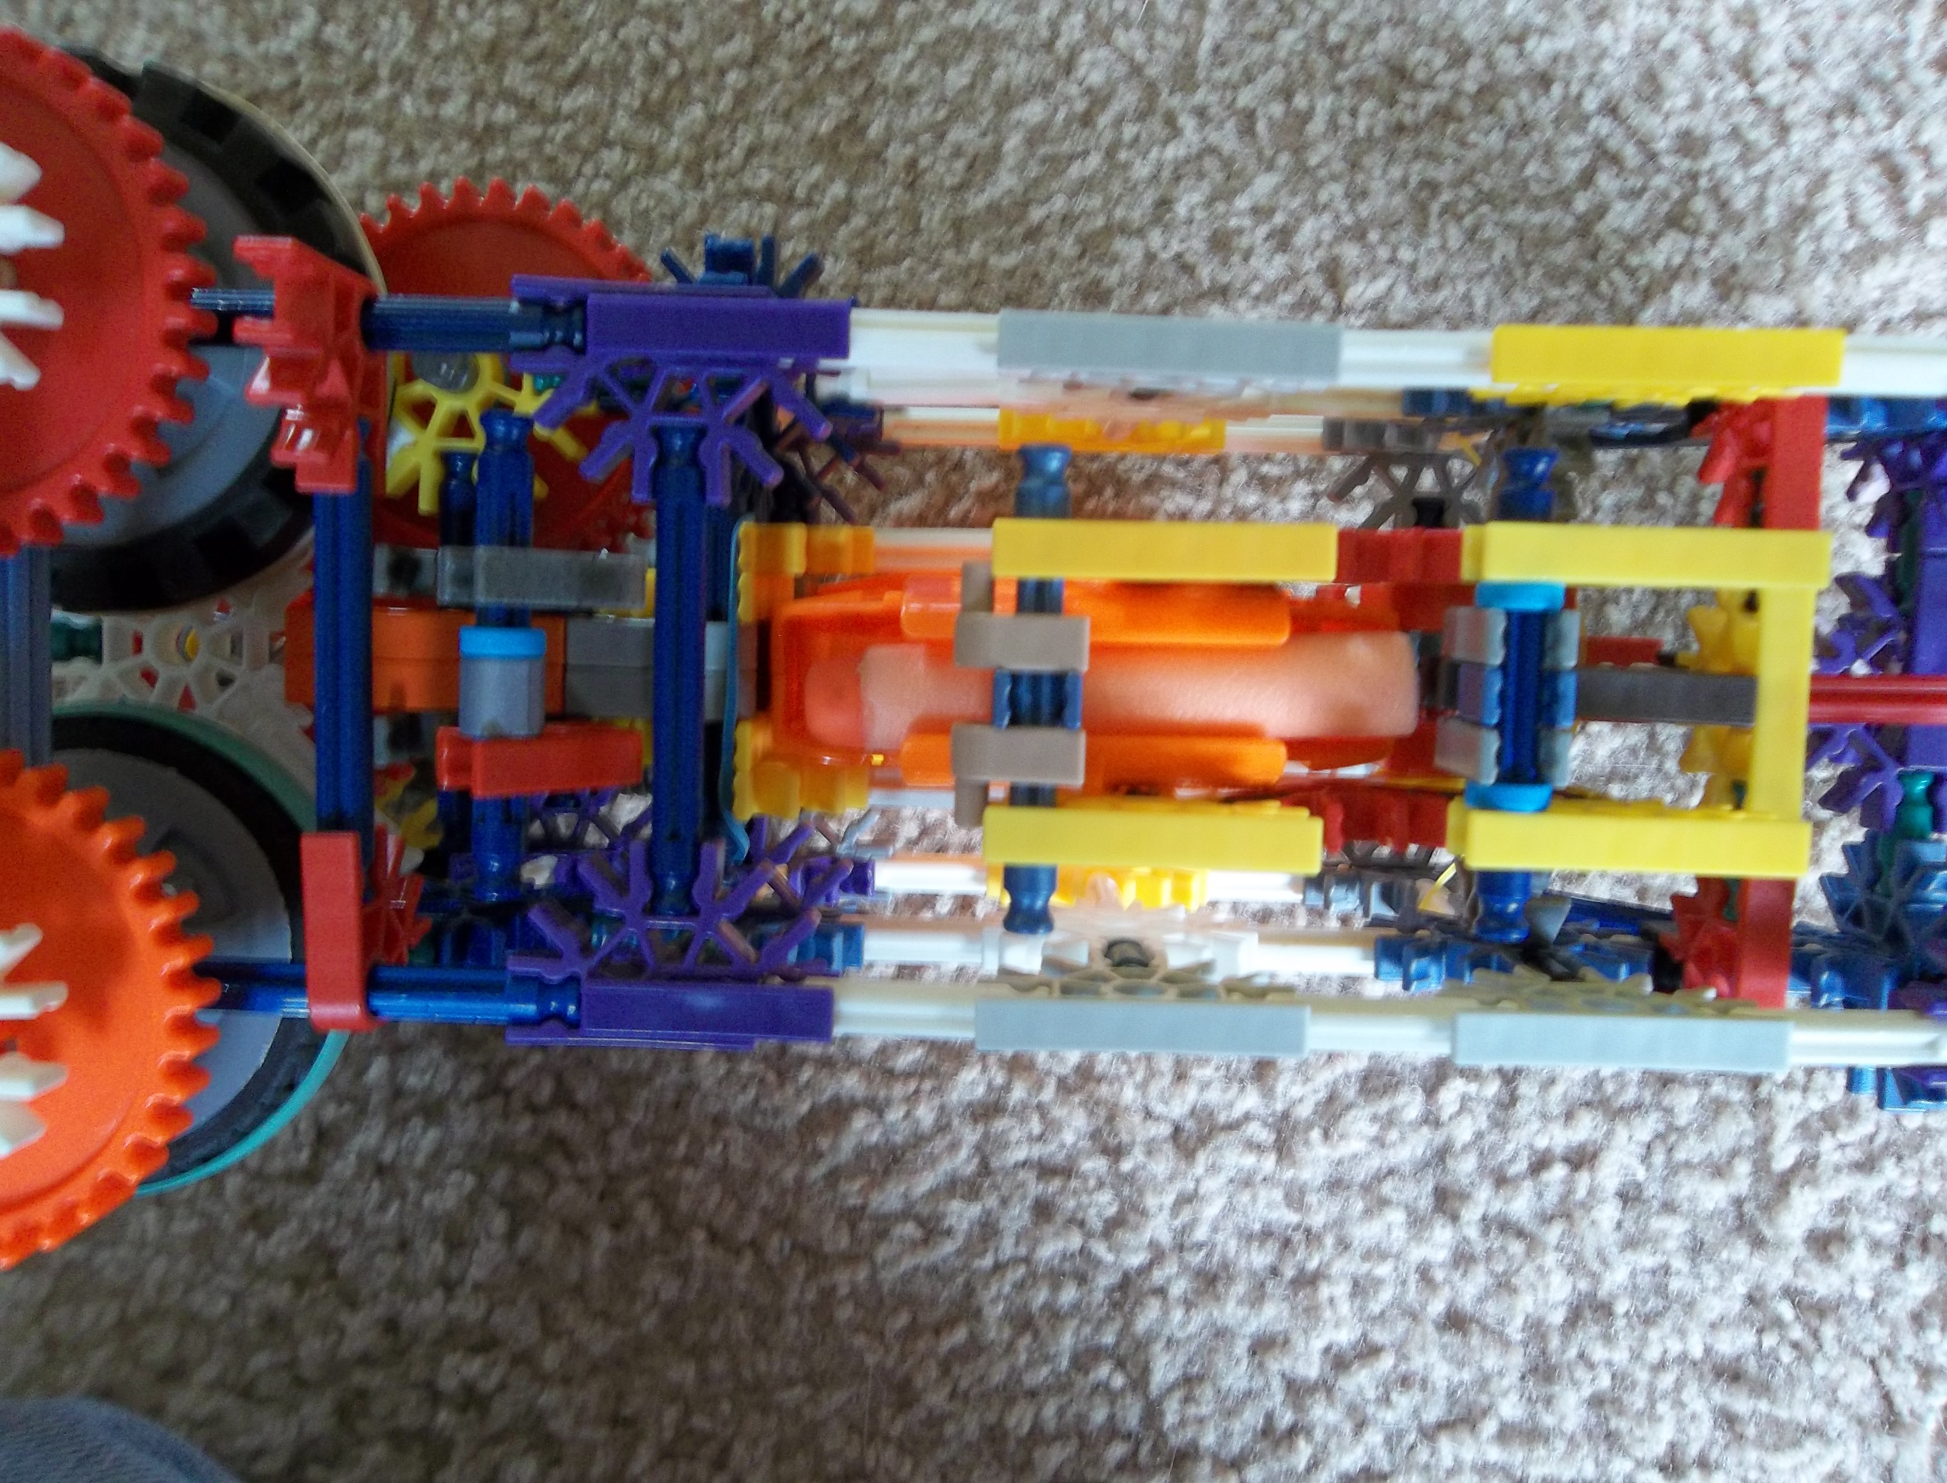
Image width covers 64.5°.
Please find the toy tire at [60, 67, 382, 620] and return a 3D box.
[{"bbox_3d":[-0.106,-0.050,0.192,0.066,0.022,0.066,2,95,1],"label":"toy tire"}]

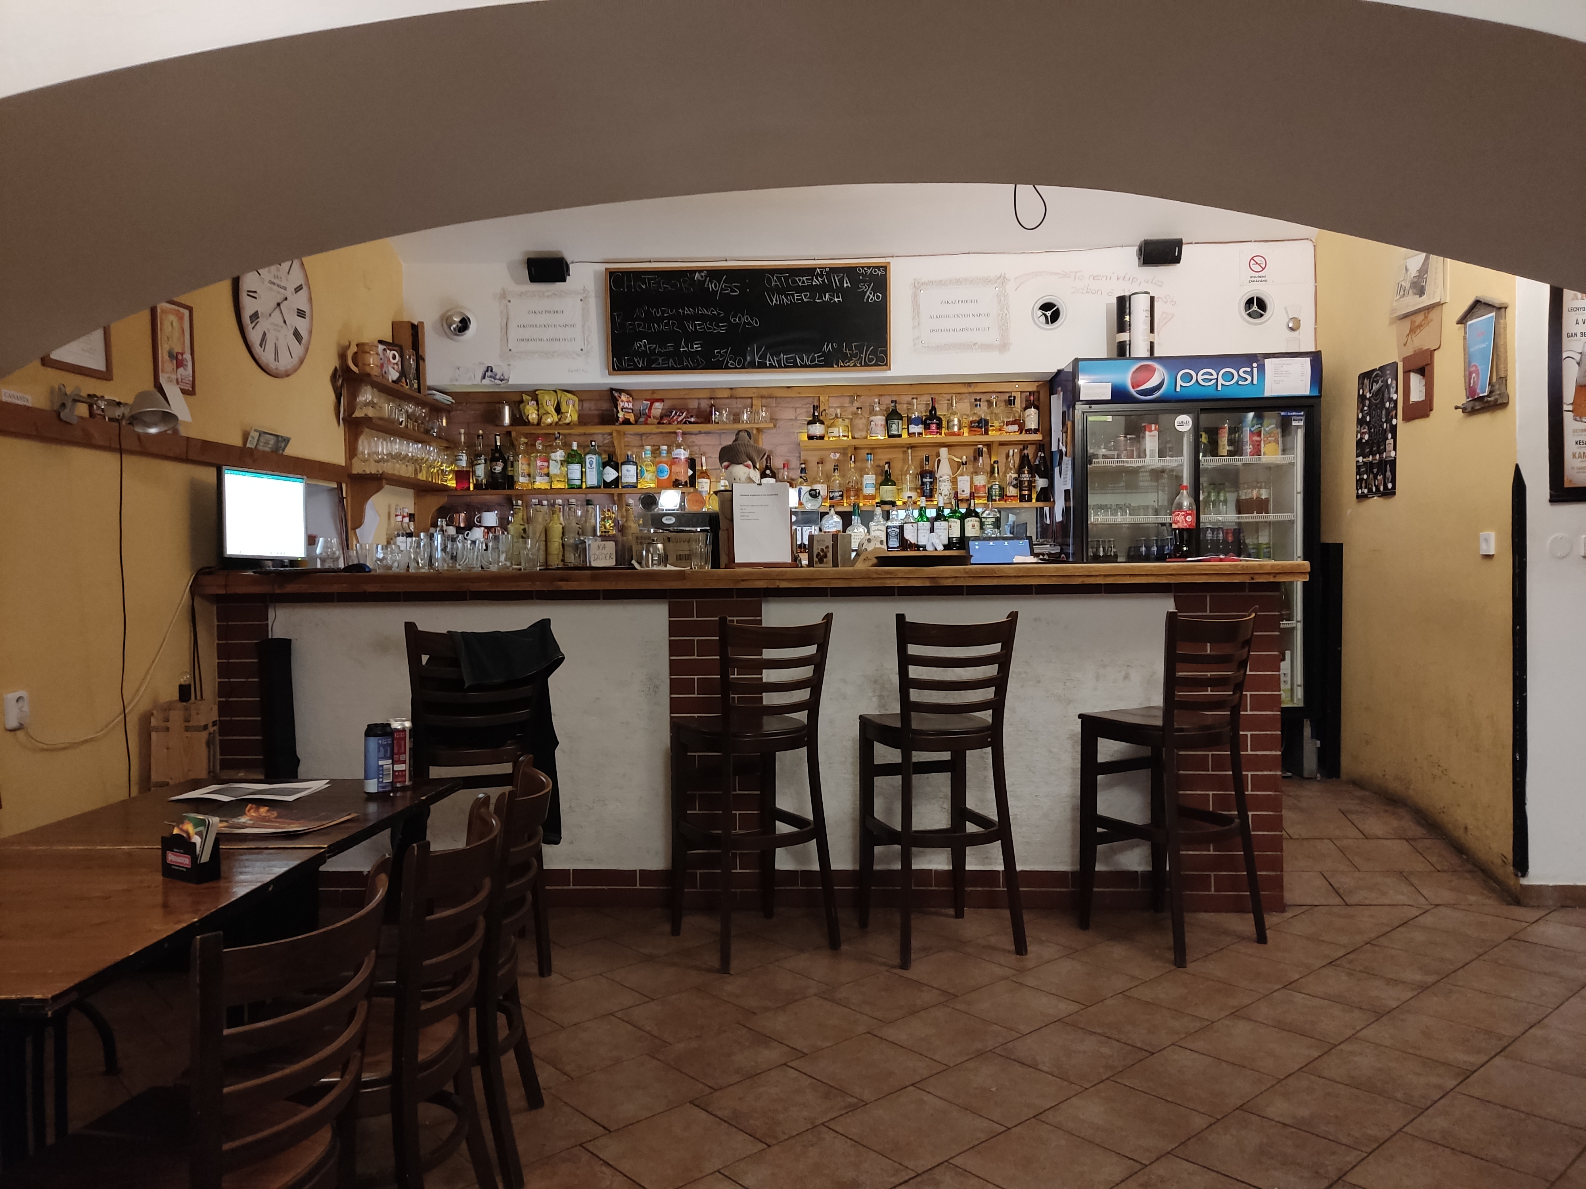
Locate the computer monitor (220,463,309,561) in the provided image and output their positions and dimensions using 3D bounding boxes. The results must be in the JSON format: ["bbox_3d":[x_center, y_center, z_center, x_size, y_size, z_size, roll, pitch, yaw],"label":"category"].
[{"bbox_3d":[-2.124,-0.299,4.617,0.160,0.390,0.450,0,1,17],"label":"computer monitor"}]

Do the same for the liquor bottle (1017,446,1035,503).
[{"bbox_3d":[1.290,-0.667,6.339,0.081,0.312,0.081,-1,1,3],"label":"liquor bottle"}]

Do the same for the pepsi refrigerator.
[{"bbox_3d":[1.938,-0.150,5.768,1.180,1.975,0.700,-1,1,4],"label":"pepsi refrigerator"}]

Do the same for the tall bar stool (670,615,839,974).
[{"bbox_3d":[-0.154,0.635,3.960,0.450,1.135,0.485,-1,1,-30],"label":"tall bar stool"}]

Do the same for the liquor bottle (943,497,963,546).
[{"bbox_3d":[0.825,-0.371,5.867,0.080,0.300,0.080,-1,1,2],"label":"liquor bottle"}]

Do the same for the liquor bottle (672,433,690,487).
[{"bbox_3d":[-0.596,-0.716,6.074,0.086,0.290,0.086,-1,1,2],"label":"liquor bottle"}]

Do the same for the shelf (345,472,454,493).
[{"bbox_3d":[-1.947,-0.554,5.675,0.160,0.030,0.780,-1,1,9],"label":"shelf"}]

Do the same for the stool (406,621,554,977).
[{"bbox_3d":[-1.023,0.646,3.836,0.450,1.130,0.500,-1,1,-8],"label":"stool"}]

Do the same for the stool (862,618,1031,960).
[{"bbox_3d":[0.485,0.627,3.936,0.450,1.130,0.500,-1,1,-17],"label":"stool"}]

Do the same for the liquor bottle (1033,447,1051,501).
[{"bbox_3d":[1.381,-0.670,6.335,0.082,0.319,0.082,-1,1,3],"label":"liquor bottle"}]

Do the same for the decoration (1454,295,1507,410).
[{"bbox_3d":[2.686,-0.934,4.462,0.080,0.430,0.260,-1,1,-7],"label":"decoration"}]

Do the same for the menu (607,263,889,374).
[{"bbox_3d":[-0.231,-1.430,5.937,1.475,0.550,0.025,-1,1,2],"label":"menu"}]

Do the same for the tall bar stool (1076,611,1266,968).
[{"bbox_3d":[1.293,0.618,3.969,0.450,1.135,0.485,-1,1,-31],"label":"tall bar stool"}]

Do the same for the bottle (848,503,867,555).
[{"bbox_3d":[0.327,-0.336,5.820,0.098,0.258,0.085,-1,1,3],"label":"bottle"}]

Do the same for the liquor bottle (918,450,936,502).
[{"bbox_3d":[0.704,-0.615,6.015,0.085,0.255,0.080,-1,1,2],"label":"liquor bottle"}]

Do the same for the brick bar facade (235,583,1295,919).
[{"bbox_3d":[-0.206,0.596,4.463,4.060,1.205,0.250,-1,1,3],"label":"brick bar facade"}]

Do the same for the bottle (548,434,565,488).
[{"bbox_3d":[-1.256,-0.709,6.093,0.086,0.295,0.086,-1,1,2],"label":"bottle"}]

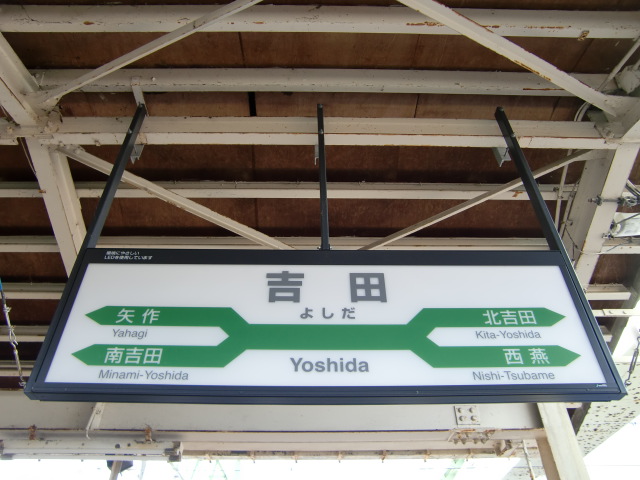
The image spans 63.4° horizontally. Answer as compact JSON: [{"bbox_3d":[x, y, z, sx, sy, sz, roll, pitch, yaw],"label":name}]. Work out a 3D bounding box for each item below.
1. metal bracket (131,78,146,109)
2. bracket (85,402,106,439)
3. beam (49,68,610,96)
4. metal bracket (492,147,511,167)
[{"bbox_3d":[-0.949,-0.771,2.714,0.050,0.090,0.150,0,-43,-1],"label":"metal bracket"},{"bbox_3d":[-1.494,1.185,3.438,0.070,0.250,0.080,0,-43,-1],"label":"bracket"},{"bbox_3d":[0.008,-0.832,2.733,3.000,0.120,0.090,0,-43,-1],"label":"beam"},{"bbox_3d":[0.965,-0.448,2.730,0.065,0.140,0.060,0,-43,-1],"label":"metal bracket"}]

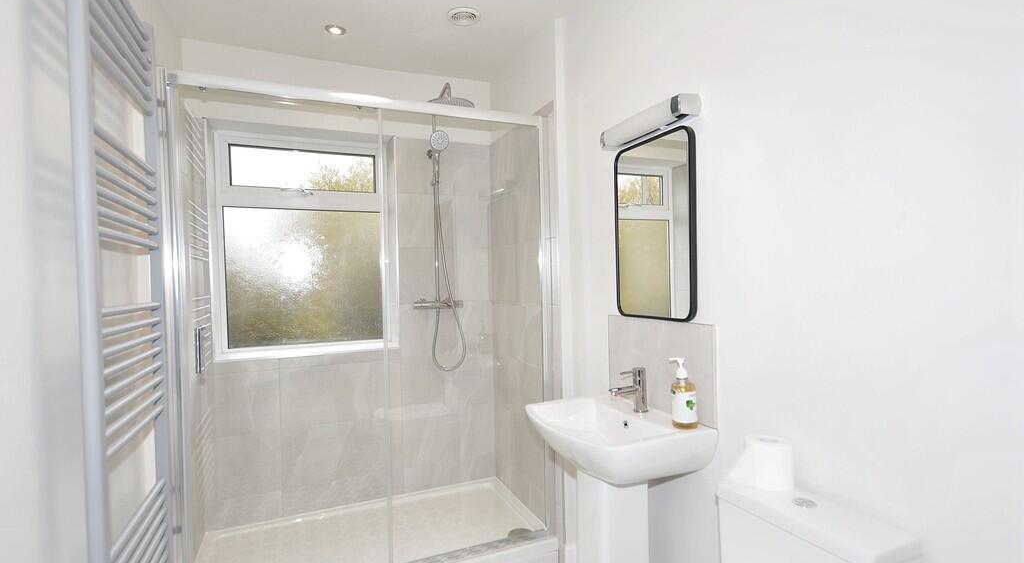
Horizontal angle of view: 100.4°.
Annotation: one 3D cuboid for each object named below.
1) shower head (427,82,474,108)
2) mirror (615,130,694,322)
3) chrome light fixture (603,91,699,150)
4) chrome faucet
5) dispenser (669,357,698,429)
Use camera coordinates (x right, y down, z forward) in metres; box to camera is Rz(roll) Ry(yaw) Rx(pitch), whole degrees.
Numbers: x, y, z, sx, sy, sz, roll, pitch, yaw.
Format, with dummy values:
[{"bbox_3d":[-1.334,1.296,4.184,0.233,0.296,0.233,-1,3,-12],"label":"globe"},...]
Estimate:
[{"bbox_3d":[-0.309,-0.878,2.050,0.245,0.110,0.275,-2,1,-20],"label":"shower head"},{"bbox_3d":[0.457,-0.169,1.393,0.026,0.585,0.345,-2,1,-25],"label":"mirror"},{"bbox_3d":[0.427,-0.495,1.362,0.088,0.064,0.360,-2,1,-25],"label":"chrome light fixture"},{"bbox_3d":[0.384,0.362,1.400,0.145,0.143,0.046,-2,1,-25],"label":"chrome faucet"},{"bbox_3d":[0.496,0.322,1.241,0.083,0.200,0.071,-2,1,-15],"label":"dispenser"}]

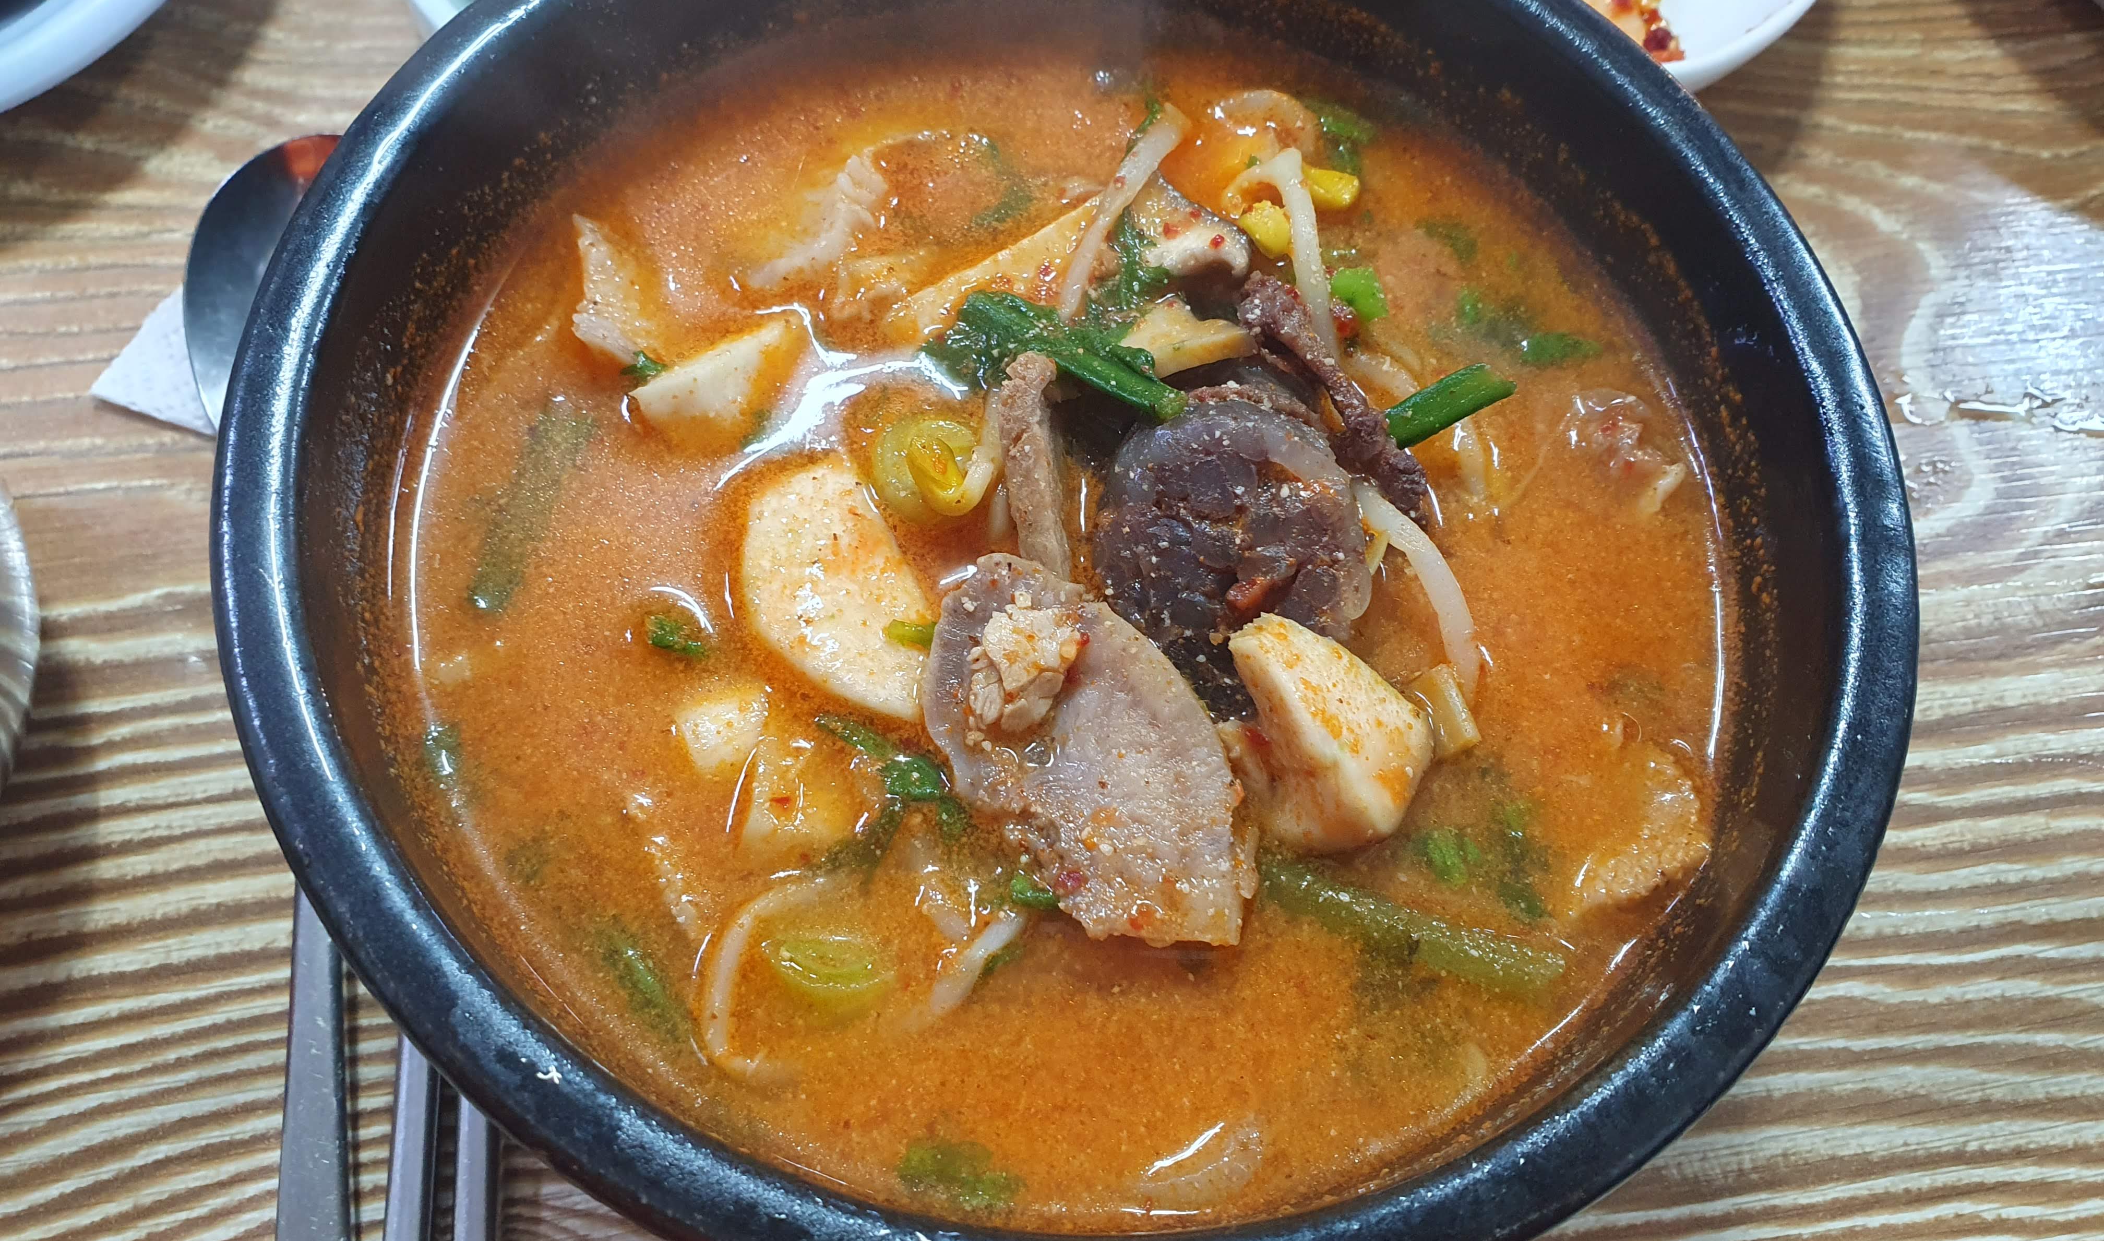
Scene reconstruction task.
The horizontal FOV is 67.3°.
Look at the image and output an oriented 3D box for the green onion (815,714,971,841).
[{"bbox_3d":[-0.018,0.017,0.177,0.020,0.004,0.007,34,68,12],"label":"green onion"}]

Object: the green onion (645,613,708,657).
[{"bbox_3d":[-0.044,0.002,0.183,0.007,0.003,0.004,24,66,8],"label":"green onion"}]

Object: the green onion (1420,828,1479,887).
[{"bbox_3d":[0.044,0.025,0.172,0.005,0.004,0.006,-22,70,-13],"label":"green onion"}]

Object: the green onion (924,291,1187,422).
[{"bbox_3d":[0.001,-0.030,0.187,0.029,0.009,0.011,24,67,6],"label":"green onion"}]

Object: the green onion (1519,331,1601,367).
[{"bbox_3d":[0.066,-0.035,0.206,0.010,0.004,0.004,-4,66,-5],"label":"green onion"}]

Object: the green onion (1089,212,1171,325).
[{"bbox_3d":[0.010,-0.045,0.203,0.008,0.005,0.017,13,65,3],"label":"green onion"}]

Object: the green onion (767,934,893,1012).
[{"bbox_3d":[-0.024,0.038,0.169,0.013,0.006,0.009,2,65,-2],"label":"green onion"}]

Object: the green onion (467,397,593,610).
[{"bbox_3d":[-0.060,-0.013,0.181,0.006,0.005,0.026,10,66,0],"label":"green onion"}]

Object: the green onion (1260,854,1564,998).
[{"bbox_3d":[0.038,0.033,0.168,0.033,0.005,0.006,18,67,3],"label":"green onion"}]

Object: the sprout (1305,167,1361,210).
[{"bbox_3d":[0.038,-0.058,0.214,0.008,0.005,0.005,8,65,1],"label":"sprout"}]

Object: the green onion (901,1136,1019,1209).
[{"bbox_3d":[-0.009,0.054,0.156,0.012,0.005,0.005,16,67,3],"label":"green onion"}]

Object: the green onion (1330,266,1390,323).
[{"bbox_3d":[0.039,-0.041,0.198,0.007,0.005,0.005,29,68,8],"label":"green onion"}]

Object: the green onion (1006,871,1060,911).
[{"bbox_3d":[-0.002,0.029,0.165,0.005,0.004,0.004,27,67,7],"label":"green onion"}]

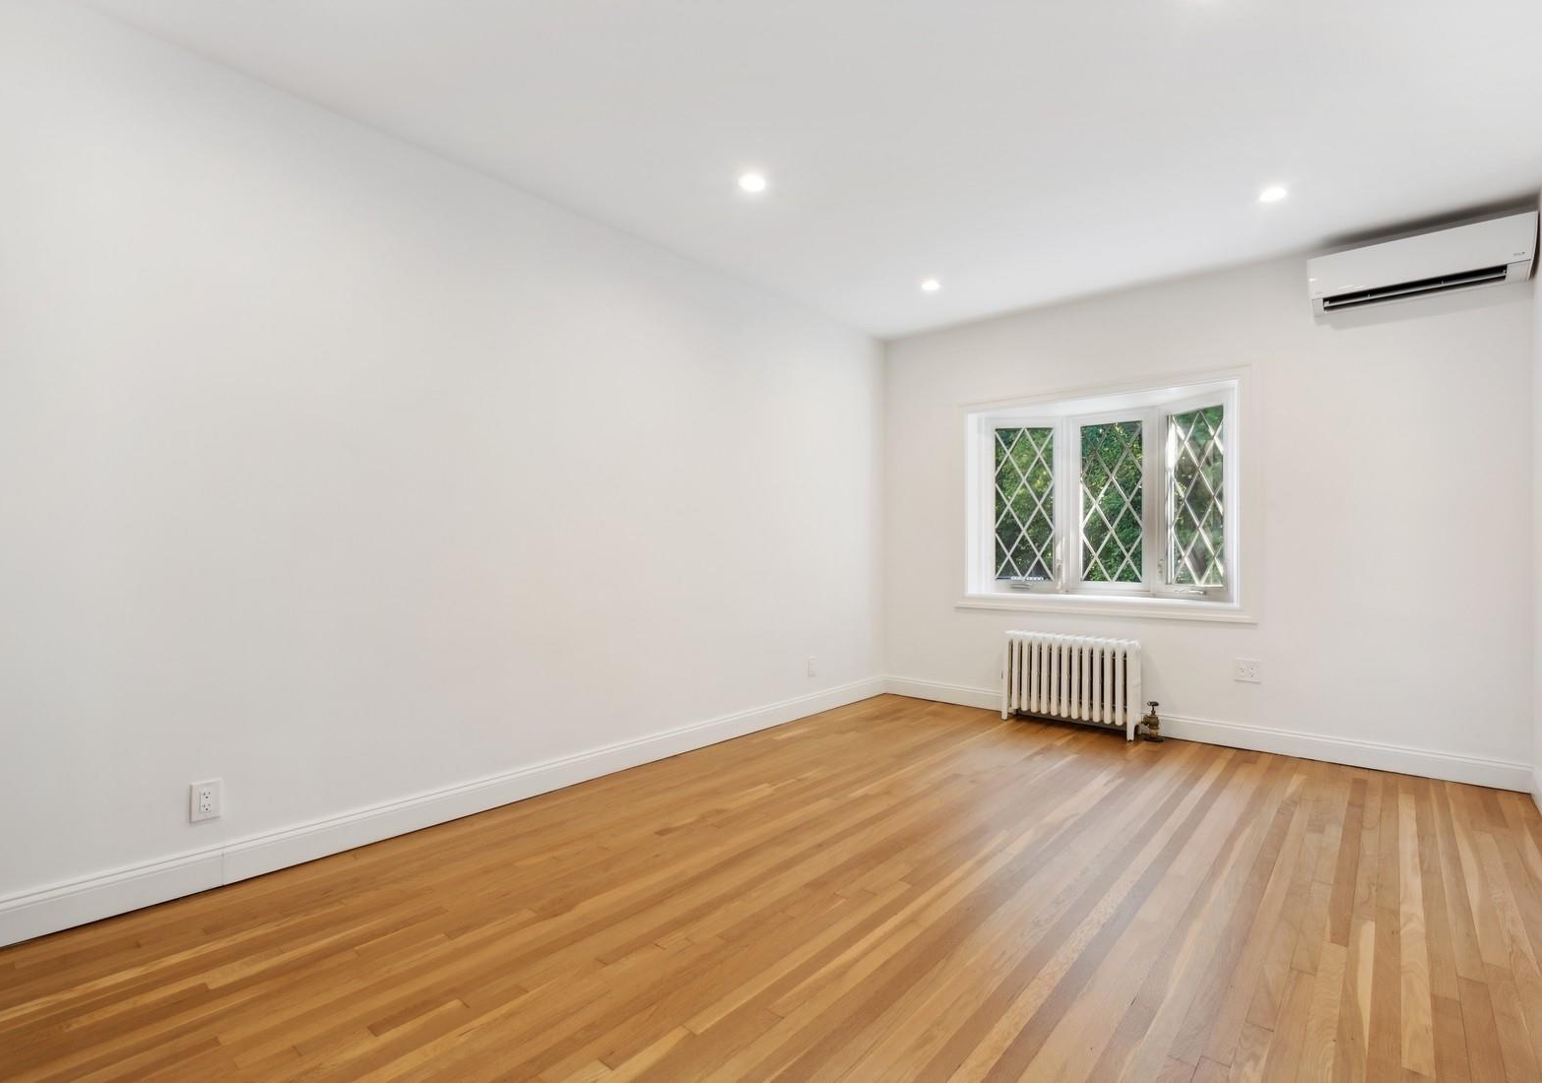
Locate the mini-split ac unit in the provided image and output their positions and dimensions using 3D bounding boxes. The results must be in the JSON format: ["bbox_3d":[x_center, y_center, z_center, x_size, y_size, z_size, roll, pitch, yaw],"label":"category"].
[{"bbox_3d":[3.167,-1.318,3.554,0.825,0.285,0.215,0,0,41],"label":"mini-split ac unit"}]

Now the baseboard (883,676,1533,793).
[{"bbox_3d":[2.215,1.114,4.477,3.486,0.132,0.018,0,0,41],"label":"baseboard"}]

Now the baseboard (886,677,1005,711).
[{"bbox_3d":[1.252,1.114,5.301,0.942,0.132,0.018,0,0,41],"label":"baseboard"}]

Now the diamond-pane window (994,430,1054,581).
[{"bbox_3d":[1.842,-0.268,5.241,0.411,1.106,0.040,0,0,11],"label":"diamond-pane window"}]

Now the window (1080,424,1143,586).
[{"bbox_3d":[2.367,-0.267,5.015,0.409,1.106,0.040,0,0,41],"label":"window"}]

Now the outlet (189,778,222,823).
[{"bbox_3d":[-1.873,0.862,2.395,0.009,0.125,0.080,0,0,41],"label":"outlet"}]

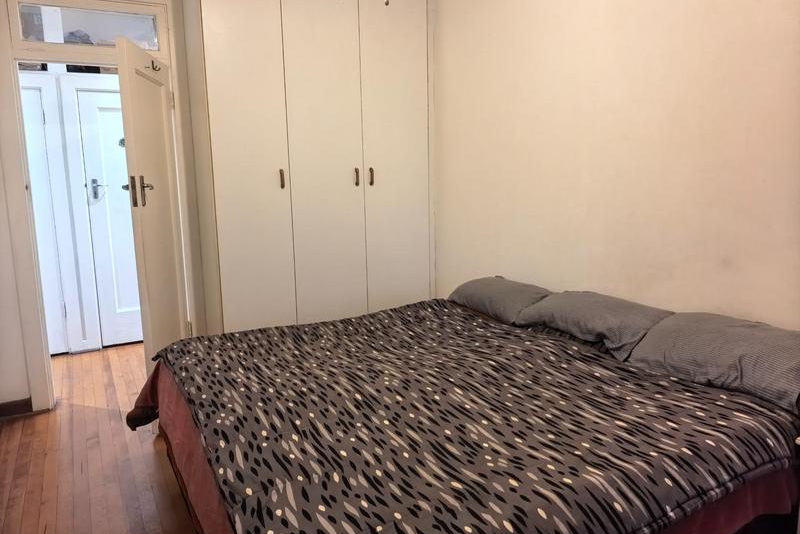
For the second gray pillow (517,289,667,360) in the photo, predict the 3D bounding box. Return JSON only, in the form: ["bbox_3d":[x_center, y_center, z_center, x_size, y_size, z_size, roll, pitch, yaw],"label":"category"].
[{"bbox_3d":[0.907,0.256,2.635,0.390,0.175,0.690,-6,11,-30],"label":"second gray pillow"}]

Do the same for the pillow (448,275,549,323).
[{"bbox_3d":[0.570,0.166,3.213,0.380,0.175,0.680,-6,11,-30],"label":"pillow"}]

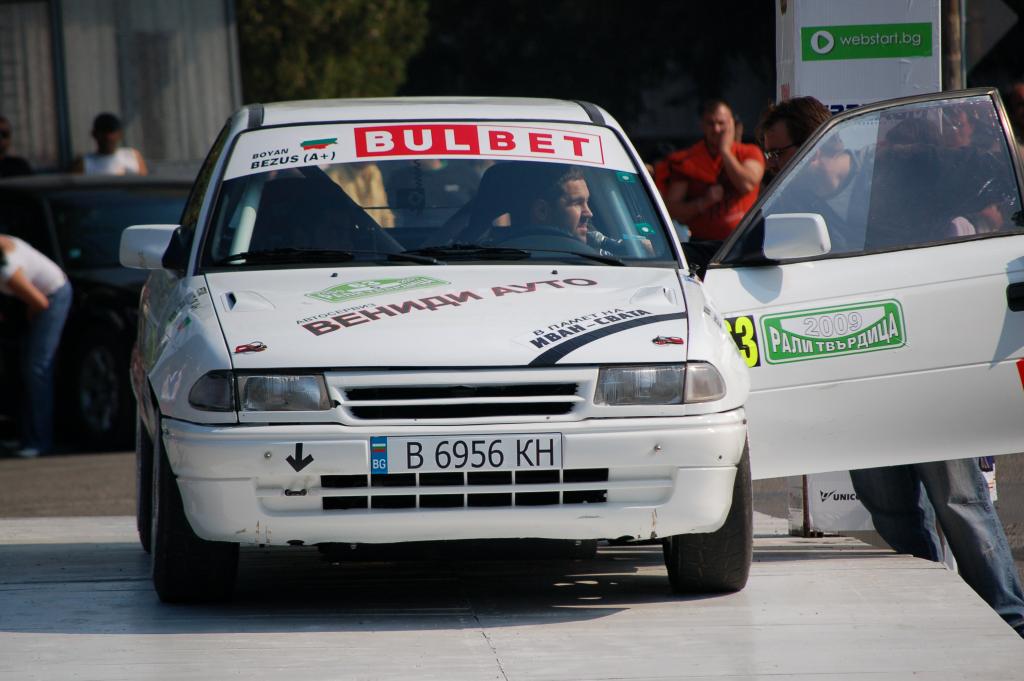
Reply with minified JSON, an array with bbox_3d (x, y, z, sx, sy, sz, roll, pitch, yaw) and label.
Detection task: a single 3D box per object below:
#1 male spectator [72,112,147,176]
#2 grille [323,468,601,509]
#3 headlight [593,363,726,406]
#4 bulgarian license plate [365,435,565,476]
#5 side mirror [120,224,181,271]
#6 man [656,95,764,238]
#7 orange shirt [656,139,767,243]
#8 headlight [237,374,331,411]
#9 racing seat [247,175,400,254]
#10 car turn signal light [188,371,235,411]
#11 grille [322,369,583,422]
[{"bbox_3d":[-2.262,-0.413,48.028,0.500,1.730,0.320,-2,2,-24],"label":"male spectator"},{"bbox_3d":[-0.128,0.405,23.158,0.780,0.100,0.050,-1,2,-3],"label":"grille"},{"bbox_3d":[0.404,0.121,23.376,0.355,0.110,0.200,-1,2,-3],"label":"headlight"},{"bbox_3d":[-0.123,0.309,23.120,0.520,0.110,0.012,-1,2,-3],"label":"bulgarian license plate"},{"bbox_3d":[-1.037,-0.268,24.530,0.180,0.130,0.110,-1,2,-3],"label":"side mirror"},{"bbox_3d":[0.992,-0.289,41.529,0.560,1.770,0.360,-1,2,6],"label":"man"},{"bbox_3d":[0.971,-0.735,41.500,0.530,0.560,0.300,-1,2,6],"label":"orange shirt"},{"bbox_3d":[-0.624,0.142,23.285,0.255,0.105,0.140,-1,2,-3],"label":"headlight"},{"bbox_3d":[-0.569,-0.027,25.208,0.540,0.950,0.600,-1,2,-3],"label":"racing seat"},{"bbox_3d":[-0.818,0.136,23.200,0.125,0.110,0.110,-1,1,2],"label":"car turn signal light"},{"bbox_3d":[-0.143,0.153,23.244,0.715,0.140,0.080,-1,2,-3],"label":"grille"}]

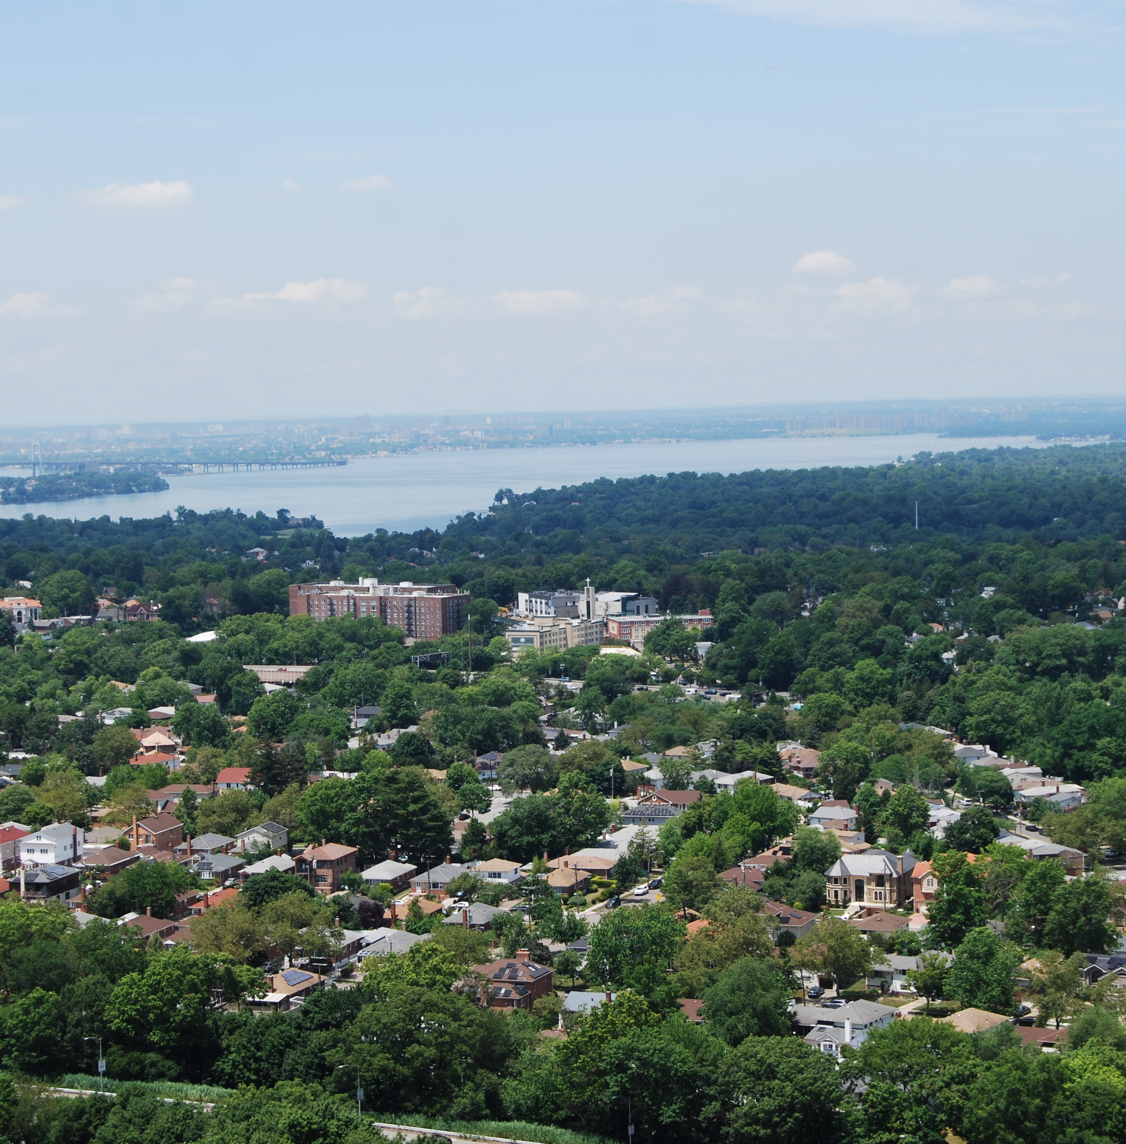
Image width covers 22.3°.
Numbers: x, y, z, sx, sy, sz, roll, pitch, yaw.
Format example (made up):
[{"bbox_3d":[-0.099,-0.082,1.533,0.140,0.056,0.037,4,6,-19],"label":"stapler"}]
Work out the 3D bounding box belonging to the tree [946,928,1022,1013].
[{"bbox_3d":[66.400,62.610,450.240,11.800,13.600,11.800,-1,4,8],"label":"tree"}]

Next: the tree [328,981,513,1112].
[{"bbox_3d":[-19.720,65.740,391.910,26.640,18.480,22.640,-2,3,-3],"label":"tree"}]

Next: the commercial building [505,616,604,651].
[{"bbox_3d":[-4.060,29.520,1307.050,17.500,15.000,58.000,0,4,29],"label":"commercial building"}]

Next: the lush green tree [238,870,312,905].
[{"bbox_3d":[-56.790,63.030,566.560,14.300,9.800,14.300,-2,4,-6],"label":"lush green tree"}]

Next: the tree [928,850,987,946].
[{"bbox_3d":[79.500,66.090,576.060,11.880,20.120,11.280,-1,3,8],"label":"tree"}]

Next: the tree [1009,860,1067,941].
[{"bbox_3d":[84.860,59.040,510.530,10.300,15.400,10.300,-1,4,9],"label":"tree"}]

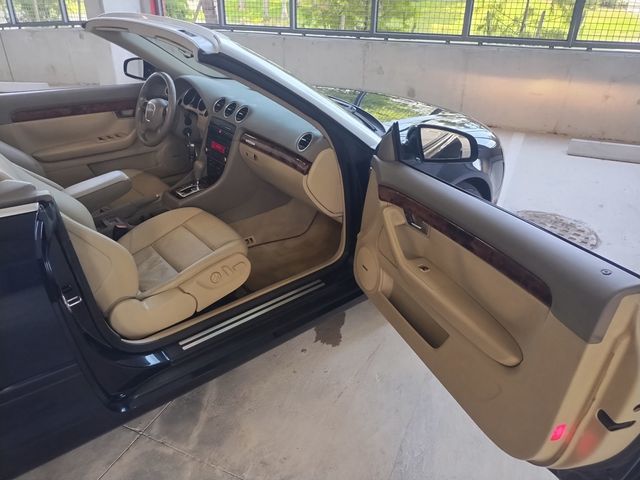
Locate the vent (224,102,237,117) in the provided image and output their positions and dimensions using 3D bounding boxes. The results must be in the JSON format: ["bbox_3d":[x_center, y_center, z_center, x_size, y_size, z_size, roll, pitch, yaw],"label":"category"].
[{"bbox_3d":[-0.419,-0.617,2.206,0.083,0.083,0.032,31,8,42],"label":"vent"}]

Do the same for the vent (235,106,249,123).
[{"bbox_3d":[-0.352,-0.576,2.136,0.083,0.083,0.032,31,8,42],"label":"vent"}]

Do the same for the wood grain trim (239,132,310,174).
[{"bbox_3d":[-0.206,-0.382,2.014,0.520,0.060,0.030,31,8,42],"label":"wood grain trim"}]

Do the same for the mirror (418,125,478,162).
[{"bbox_3d":[0.447,-0.338,1.620,0.205,0.130,0.100,-3,29,-8],"label":"mirror"}]

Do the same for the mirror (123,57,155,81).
[{"bbox_3d":[-1.045,-0.990,2.676,0.205,0.130,0.100,20,34,29],"label":"mirror"}]

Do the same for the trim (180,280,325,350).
[{"bbox_3d":[-0.237,0.281,1.823,0.665,0.012,0.046,-21,36,-35],"label":"trim"}]

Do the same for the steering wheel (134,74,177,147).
[{"bbox_3d":[-0.821,-0.654,2.340,0.100,0.380,0.380,10,15,-47],"label":"steering wheel"}]

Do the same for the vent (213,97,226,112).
[{"bbox_3d":[-0.486,-0.658,2.275,0.083,0.083,0.032,31,8,42],"label":"vent"}]

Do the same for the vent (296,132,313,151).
[{"bbox_3d":[-0.052,-0.375,1.790,0.083,0.083,0.032,31,8,42],"label":"vent"}]

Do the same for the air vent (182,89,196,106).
[{"bbox_3d":[-0.700,-0.768,2.490,0.040,0.110,0.110,9,16,-46],"label":"air vent"}]

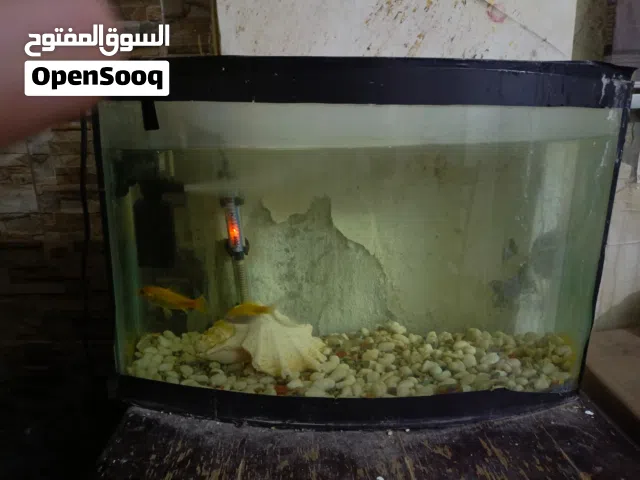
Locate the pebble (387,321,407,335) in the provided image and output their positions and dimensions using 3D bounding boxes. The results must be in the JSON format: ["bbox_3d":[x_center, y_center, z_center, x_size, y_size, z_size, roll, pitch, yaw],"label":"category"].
[{"bbox_3d":[0.122,0.139,0.731,0.030,0.020,0.025,4,13,10],"label":"pebble"}]

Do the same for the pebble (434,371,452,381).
[{"bbox_3d":[0.175,0.193,0.656,0.026,0.014,0.022,2,13,0],"label":"pebble"}]

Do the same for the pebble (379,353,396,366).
[{"bbox_3d":[0.095,0.168,0.648,0.025,0.018,0.022,4,13,9],"label":"pebble"}]

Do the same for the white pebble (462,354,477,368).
[{"bbox_3d":[0.217,0.176,0.669,0.020,0.020,0.020,1,13,0],"label":"white pebble"}]

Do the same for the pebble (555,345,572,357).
[{"bbox_3d":[0.372,0.169,0.706,0.028,0.016,0.023,2,13,0],"label":"pebble"}]

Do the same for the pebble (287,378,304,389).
[{"bbox_3d":[-0.032,0.188,0.605,0.023,0.012,0.019,1,13,0],"label":"pebble"}]

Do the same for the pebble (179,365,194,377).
[{"bbox_3d":[-0.183,0.179,0.634,0.021,0.016,0.018,1,13,0],"label":"pebble"}]

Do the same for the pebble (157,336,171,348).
[{"bbox_3d":[-0.226,0.149,0.670,0.019,0.016,0.018,-3,14,-19],"label":"pebble"}]

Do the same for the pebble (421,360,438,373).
[{"bbox_3d":[0.162,0.187,0.683,0.027,0.016,0.023,2,13,0],"label":"pebble"}]

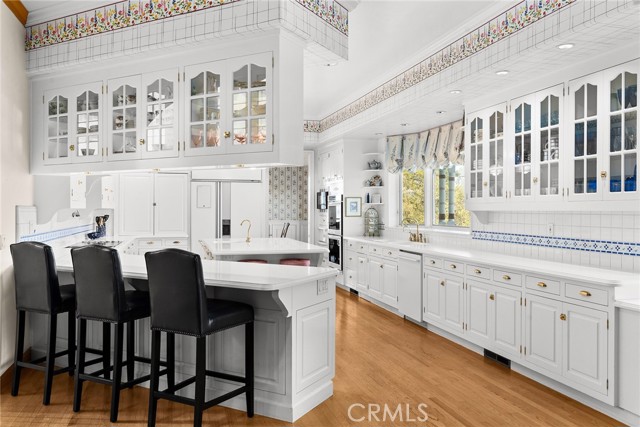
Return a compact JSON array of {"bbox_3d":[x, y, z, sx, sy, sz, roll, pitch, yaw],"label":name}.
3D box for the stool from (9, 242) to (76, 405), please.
[{"bbox_3d":[-1.941,0.772,3.647,0.420,1.115,0.580,0,1,25],"label":"stool"}]

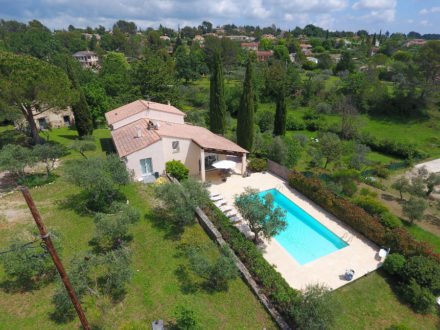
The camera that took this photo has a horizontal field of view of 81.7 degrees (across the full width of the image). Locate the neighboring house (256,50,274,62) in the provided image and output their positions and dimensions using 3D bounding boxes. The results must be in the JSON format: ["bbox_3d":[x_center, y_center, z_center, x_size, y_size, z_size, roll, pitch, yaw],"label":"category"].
[{"bbox_3d":[25.417,-60.442,142.000,9.600,5.600,8.000,-1,26,0],"label":"neighboring house"}]

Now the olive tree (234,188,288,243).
[{"bbox_3d":[3.095,4.162,20.079,3.950,4.760,3.950,0,27,0],"label":"olive tree"}]

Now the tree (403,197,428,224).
[{"bbox_3d":[19.458,4.568,25.149,2.250,2.800,2.250,-1,26,0],"label":"tree"}]

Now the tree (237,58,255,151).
[{"bbox_3d":[4.063,-8.389,38.541,2.800,14.460,2.800,-1,26,0],"label":"tree"}]

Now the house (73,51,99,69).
[{"bbox_3d":[-62.435,-48.602,118.000,9.500,7.200,10.000,-1,26,0],"label":"house"}]

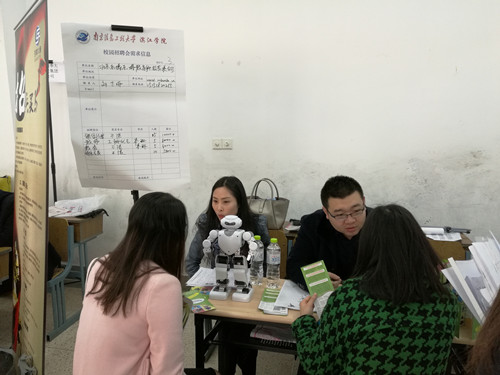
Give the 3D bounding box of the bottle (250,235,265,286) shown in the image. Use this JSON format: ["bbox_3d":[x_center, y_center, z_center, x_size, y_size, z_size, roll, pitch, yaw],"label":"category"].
[{"bbox_3d":[0.037,0.357,1.916,0.066,0.245,0.066,2,11,11],"label":"bottle"}]

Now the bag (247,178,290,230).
[{"bbox_3d":[0.114,0.110,2.876,0.360,0.357,0.170,3,12,14],"label":"bag"}]

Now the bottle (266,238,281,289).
[{"bbox_3d":[0.117,0.364,1.883,0.066,0.245,0.066,2,11,11],"label":"bottle"}]

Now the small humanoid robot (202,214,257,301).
[{"bbox_3d":[-0.086,0.313,1.770,0.235,0.388,0.128,2,11,12],"label":"small humanoid robot"}]

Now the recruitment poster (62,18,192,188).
[{"bbox_3d":[-0.626,-0.394,2.012,0.600,0.830,0.030,1,11,3],"label":"recruitment poster"}]

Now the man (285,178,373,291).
[{"bbox_3d":[0.410,0.553,1.995,0.540,1.300,0.720,0,11,0],"label":"man"}]

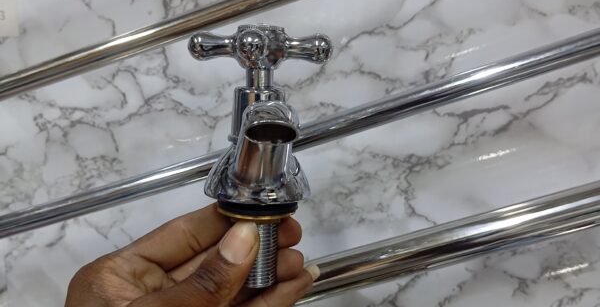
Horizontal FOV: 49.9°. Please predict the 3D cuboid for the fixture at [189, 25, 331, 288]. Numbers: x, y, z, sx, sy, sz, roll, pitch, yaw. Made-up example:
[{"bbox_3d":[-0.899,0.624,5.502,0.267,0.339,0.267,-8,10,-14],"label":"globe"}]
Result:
[{"bbox_3d":[-0.017,0.005,0.288,0.065,0.120,0.096,1,9,-9],"label":"fixture"}]

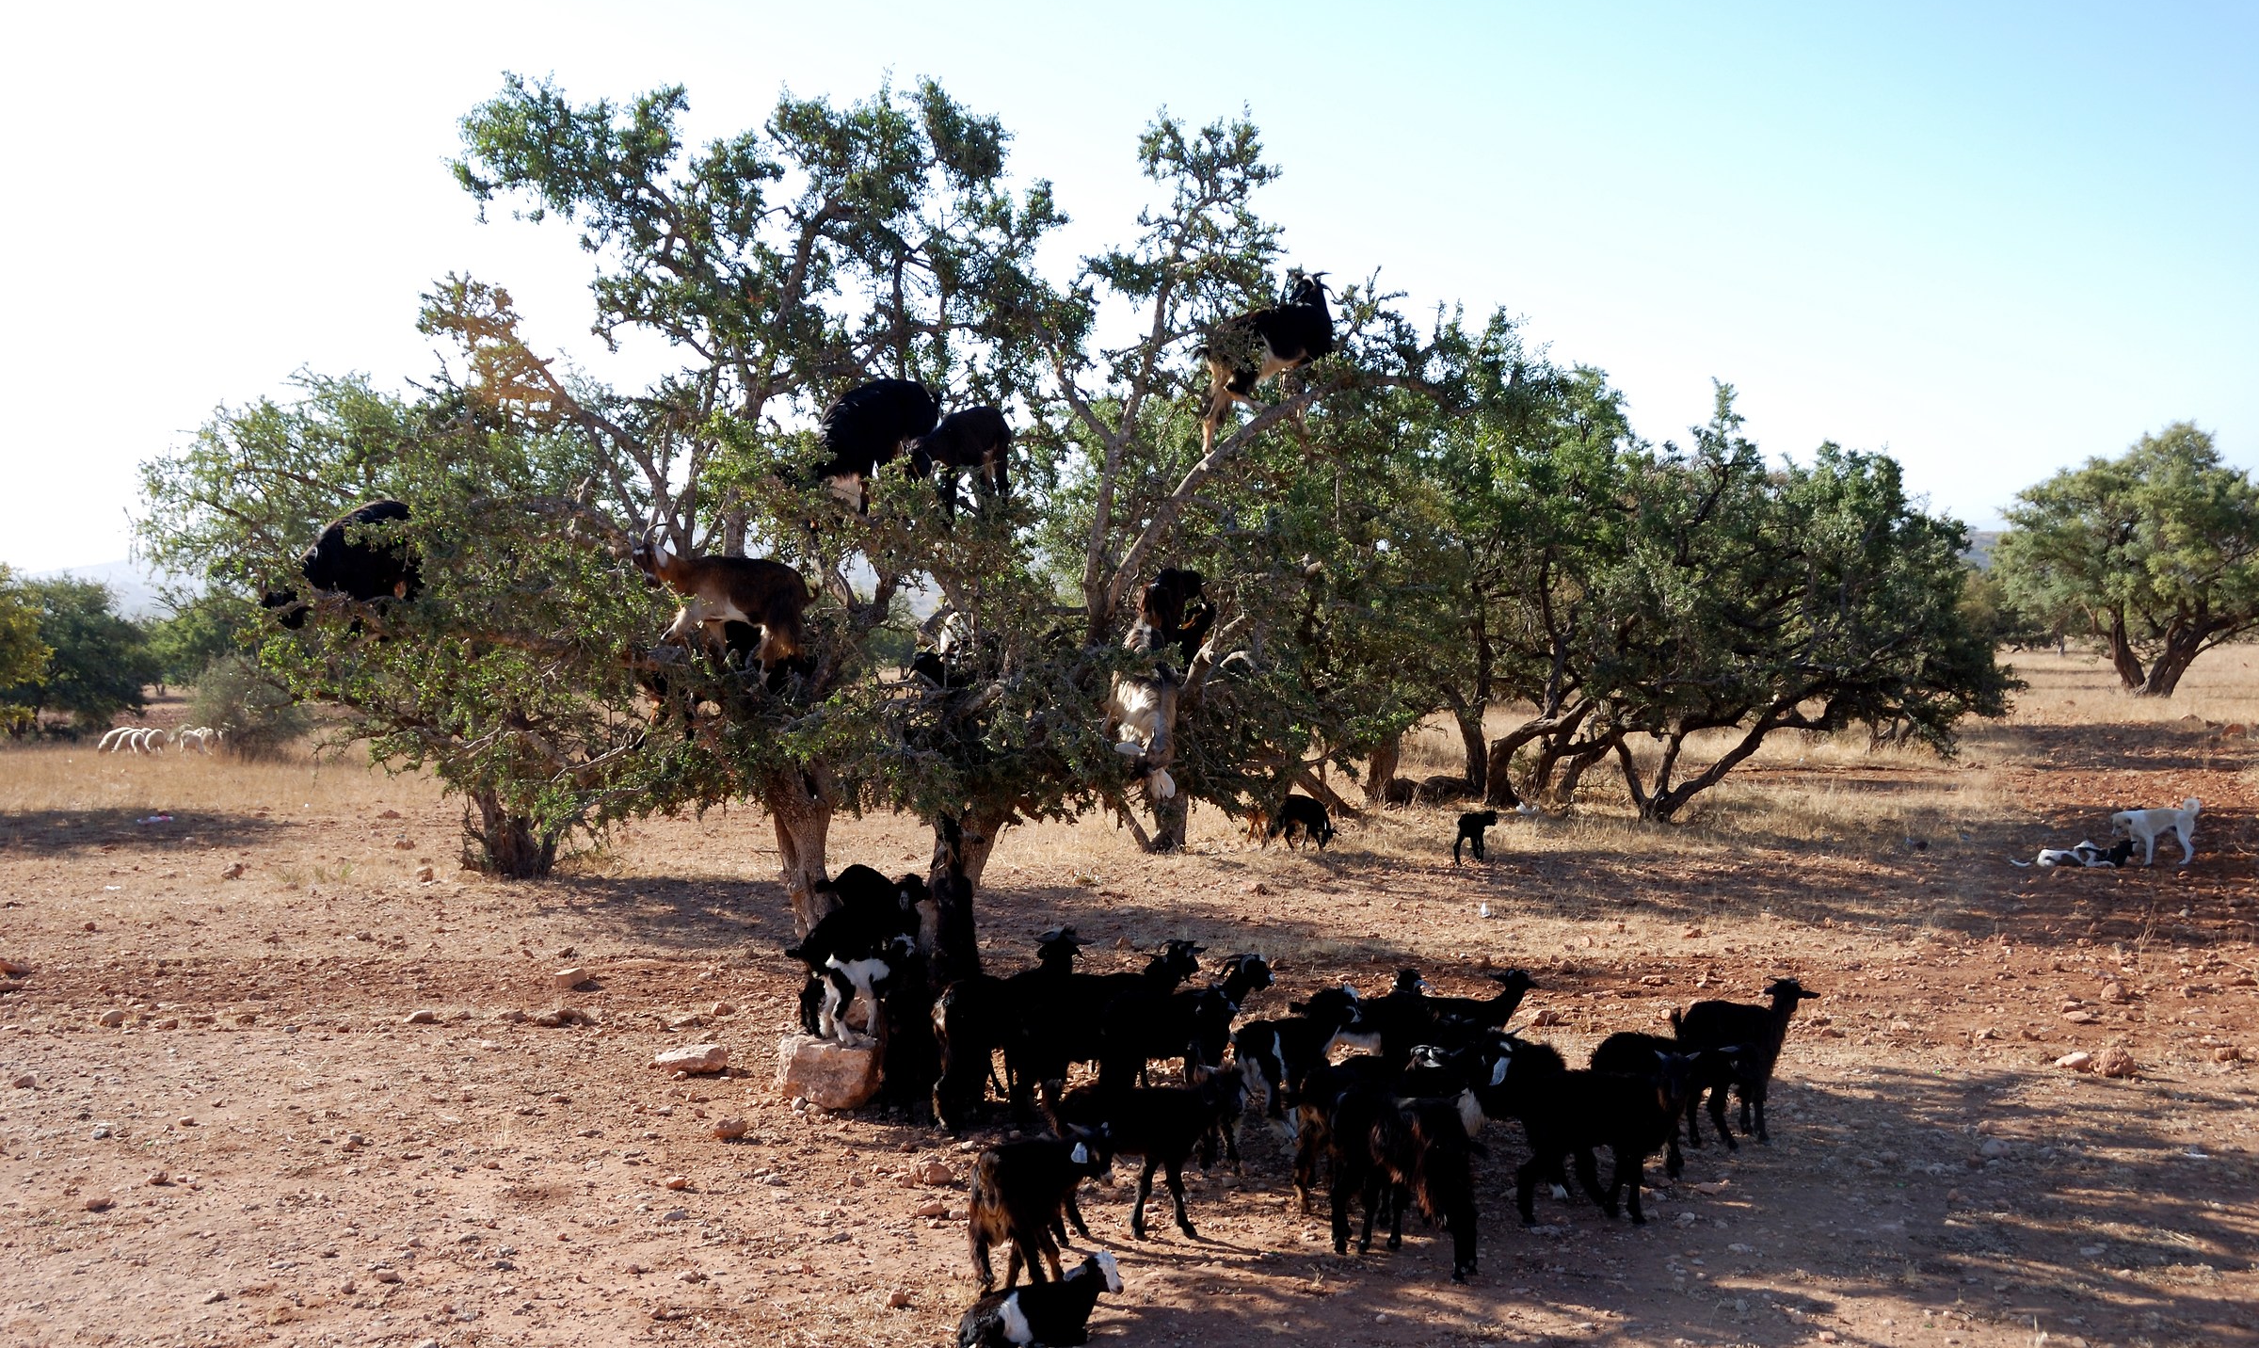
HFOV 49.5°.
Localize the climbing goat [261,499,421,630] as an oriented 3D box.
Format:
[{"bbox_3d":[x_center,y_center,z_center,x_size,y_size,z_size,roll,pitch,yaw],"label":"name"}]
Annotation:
[{"bbox_3d":[-4.406,-0.607,13.700,0.920,0.760,0.360,0,1,-15],"label":"climbing goat"}]

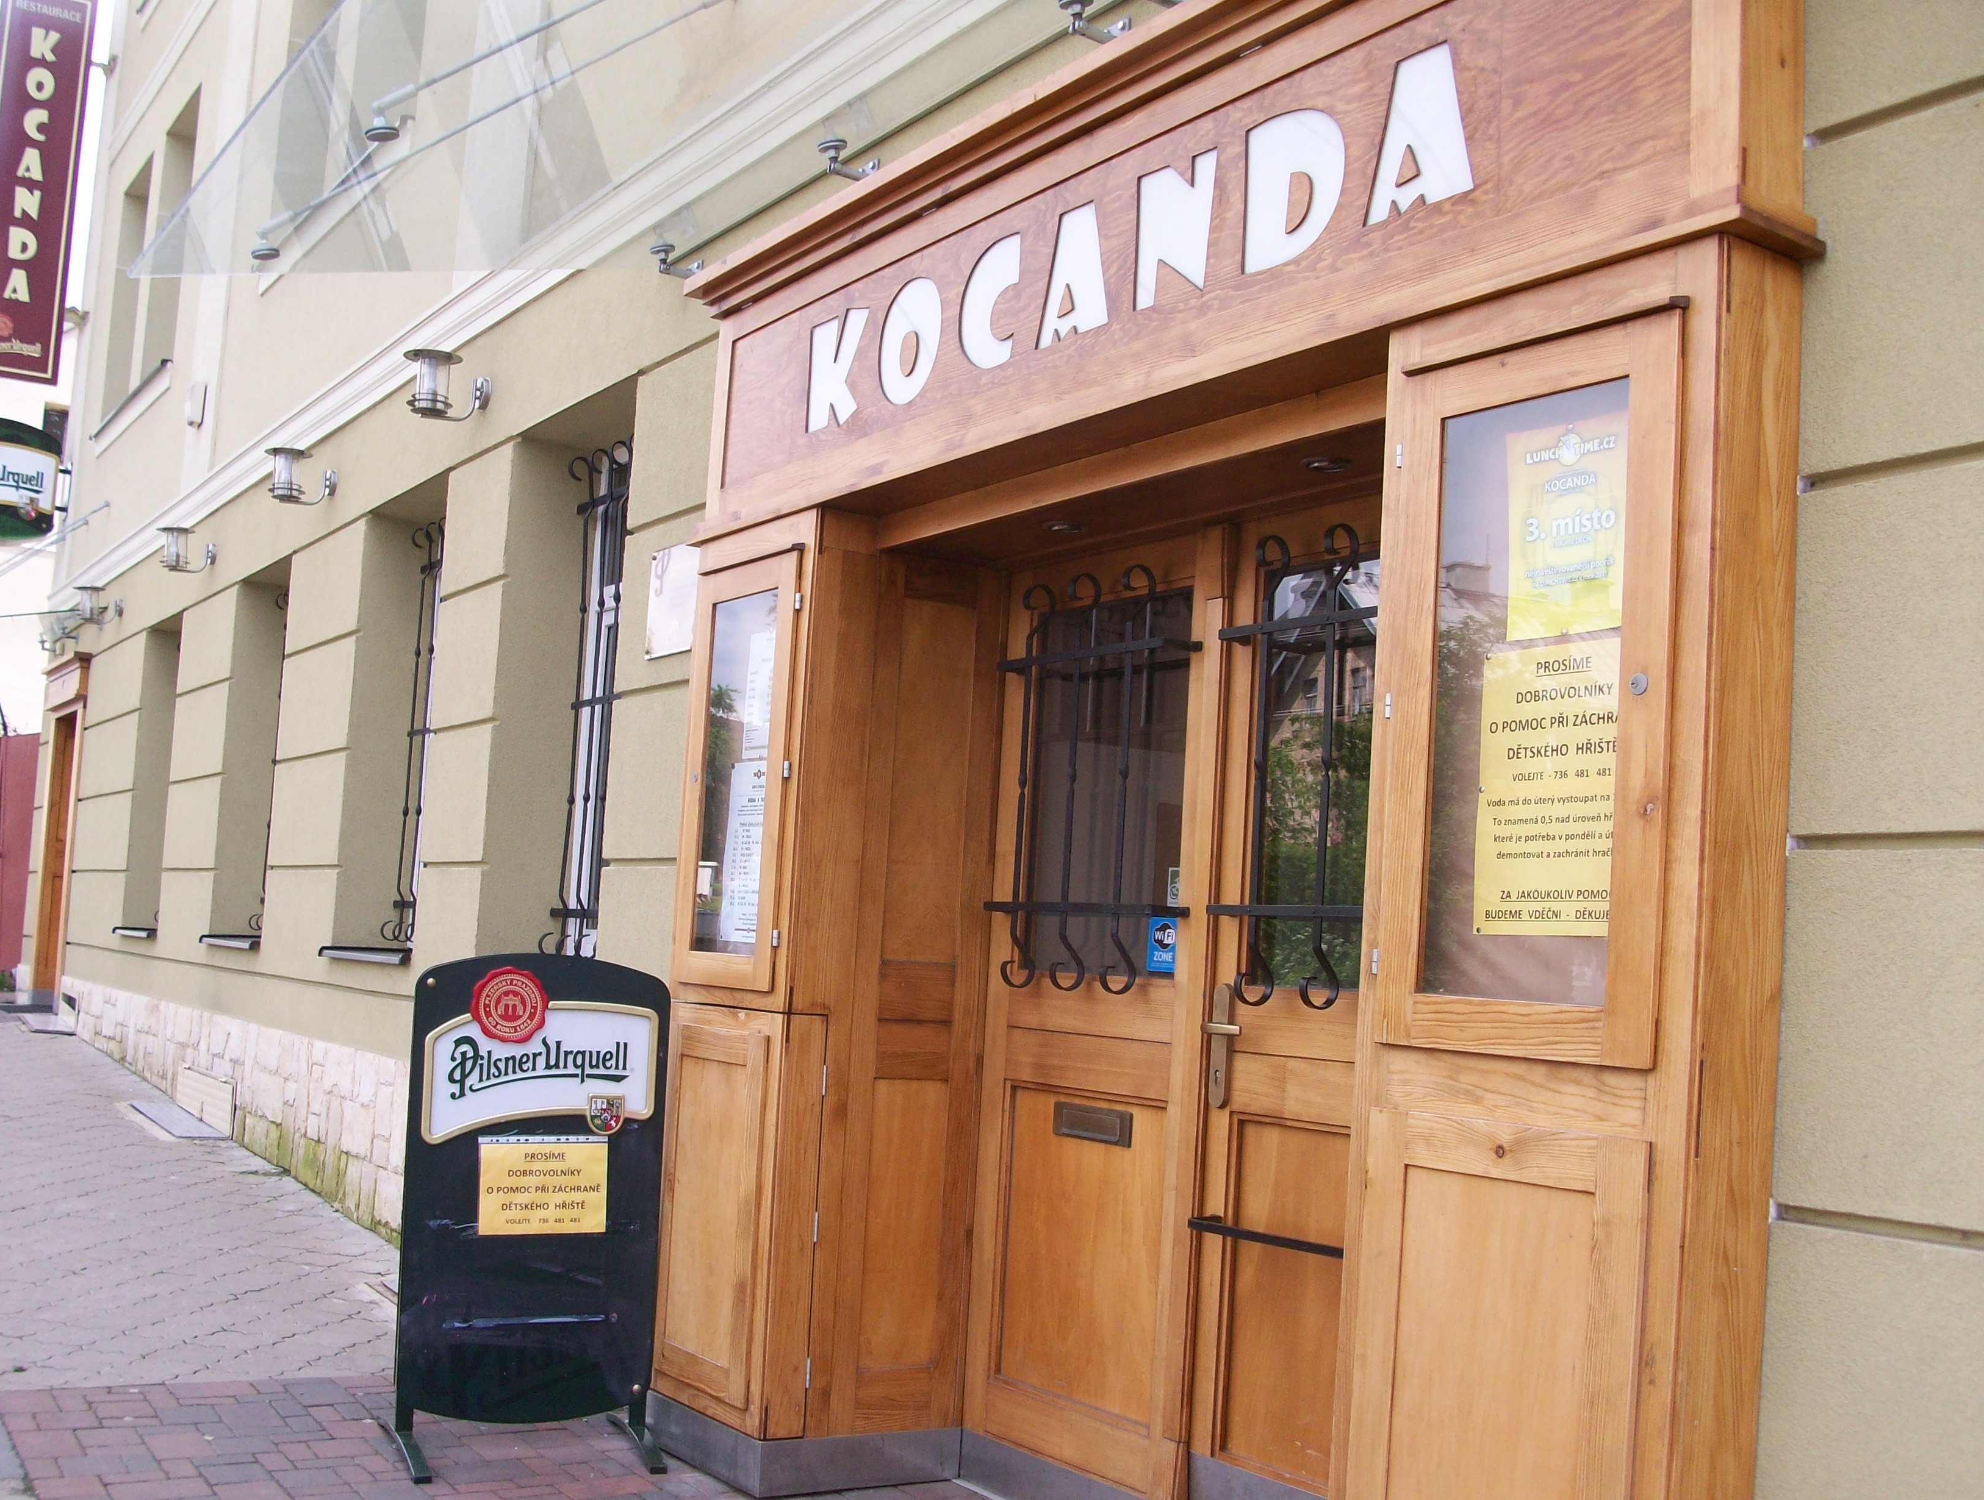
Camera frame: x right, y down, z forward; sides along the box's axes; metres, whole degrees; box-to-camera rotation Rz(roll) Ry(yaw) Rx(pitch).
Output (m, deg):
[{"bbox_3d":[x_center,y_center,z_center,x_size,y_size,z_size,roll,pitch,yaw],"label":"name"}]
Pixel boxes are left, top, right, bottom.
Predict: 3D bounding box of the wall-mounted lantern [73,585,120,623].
[{"bbox_3d":[-5.812,-0.927,12.729,0.310,0.240,0.210,8,-7,-34],"label":"wall-mounted lantern"}]

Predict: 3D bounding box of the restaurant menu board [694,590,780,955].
[{"bbox_3d":[-0.607,0.056,4.717,0.060,0.880,0.360,8,-7,-34],"label":"restaurant menu board"}]

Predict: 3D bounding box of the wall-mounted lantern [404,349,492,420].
[{"bbox_3d":[-1.952,-1.300,7.022,0.310,0.240,0.210,8,-7,-34],"label":"wall-mounted lantern"}]

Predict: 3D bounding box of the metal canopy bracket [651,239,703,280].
[{"bbox_3d":[-0.900,-1.382,5.599,0.160,0.100,0.085,8,-7,-34],"label":"metal canopy bracket"}]

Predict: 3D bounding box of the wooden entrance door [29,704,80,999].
[{"bbox_3d":[-6.554,0.749,13.798,0.140,2.060,1.020,8,-7,-34],"label":"wooden entrance door"}]

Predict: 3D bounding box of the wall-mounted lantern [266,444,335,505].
[{"bbox_3d":[-3.041,-1.194,8.632,0.310,0.240,0.210,8,-7,-34],"label":"wall-mounted lantern"}]

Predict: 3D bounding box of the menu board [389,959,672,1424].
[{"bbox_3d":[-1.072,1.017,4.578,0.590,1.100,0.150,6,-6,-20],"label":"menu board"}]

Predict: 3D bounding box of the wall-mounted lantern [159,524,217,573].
[{"bbox_3d":[-4.324,-1.070,10.529,0.310,0.240,0.210,8,-7,-34],"label":"wall-mounted lantern"}]

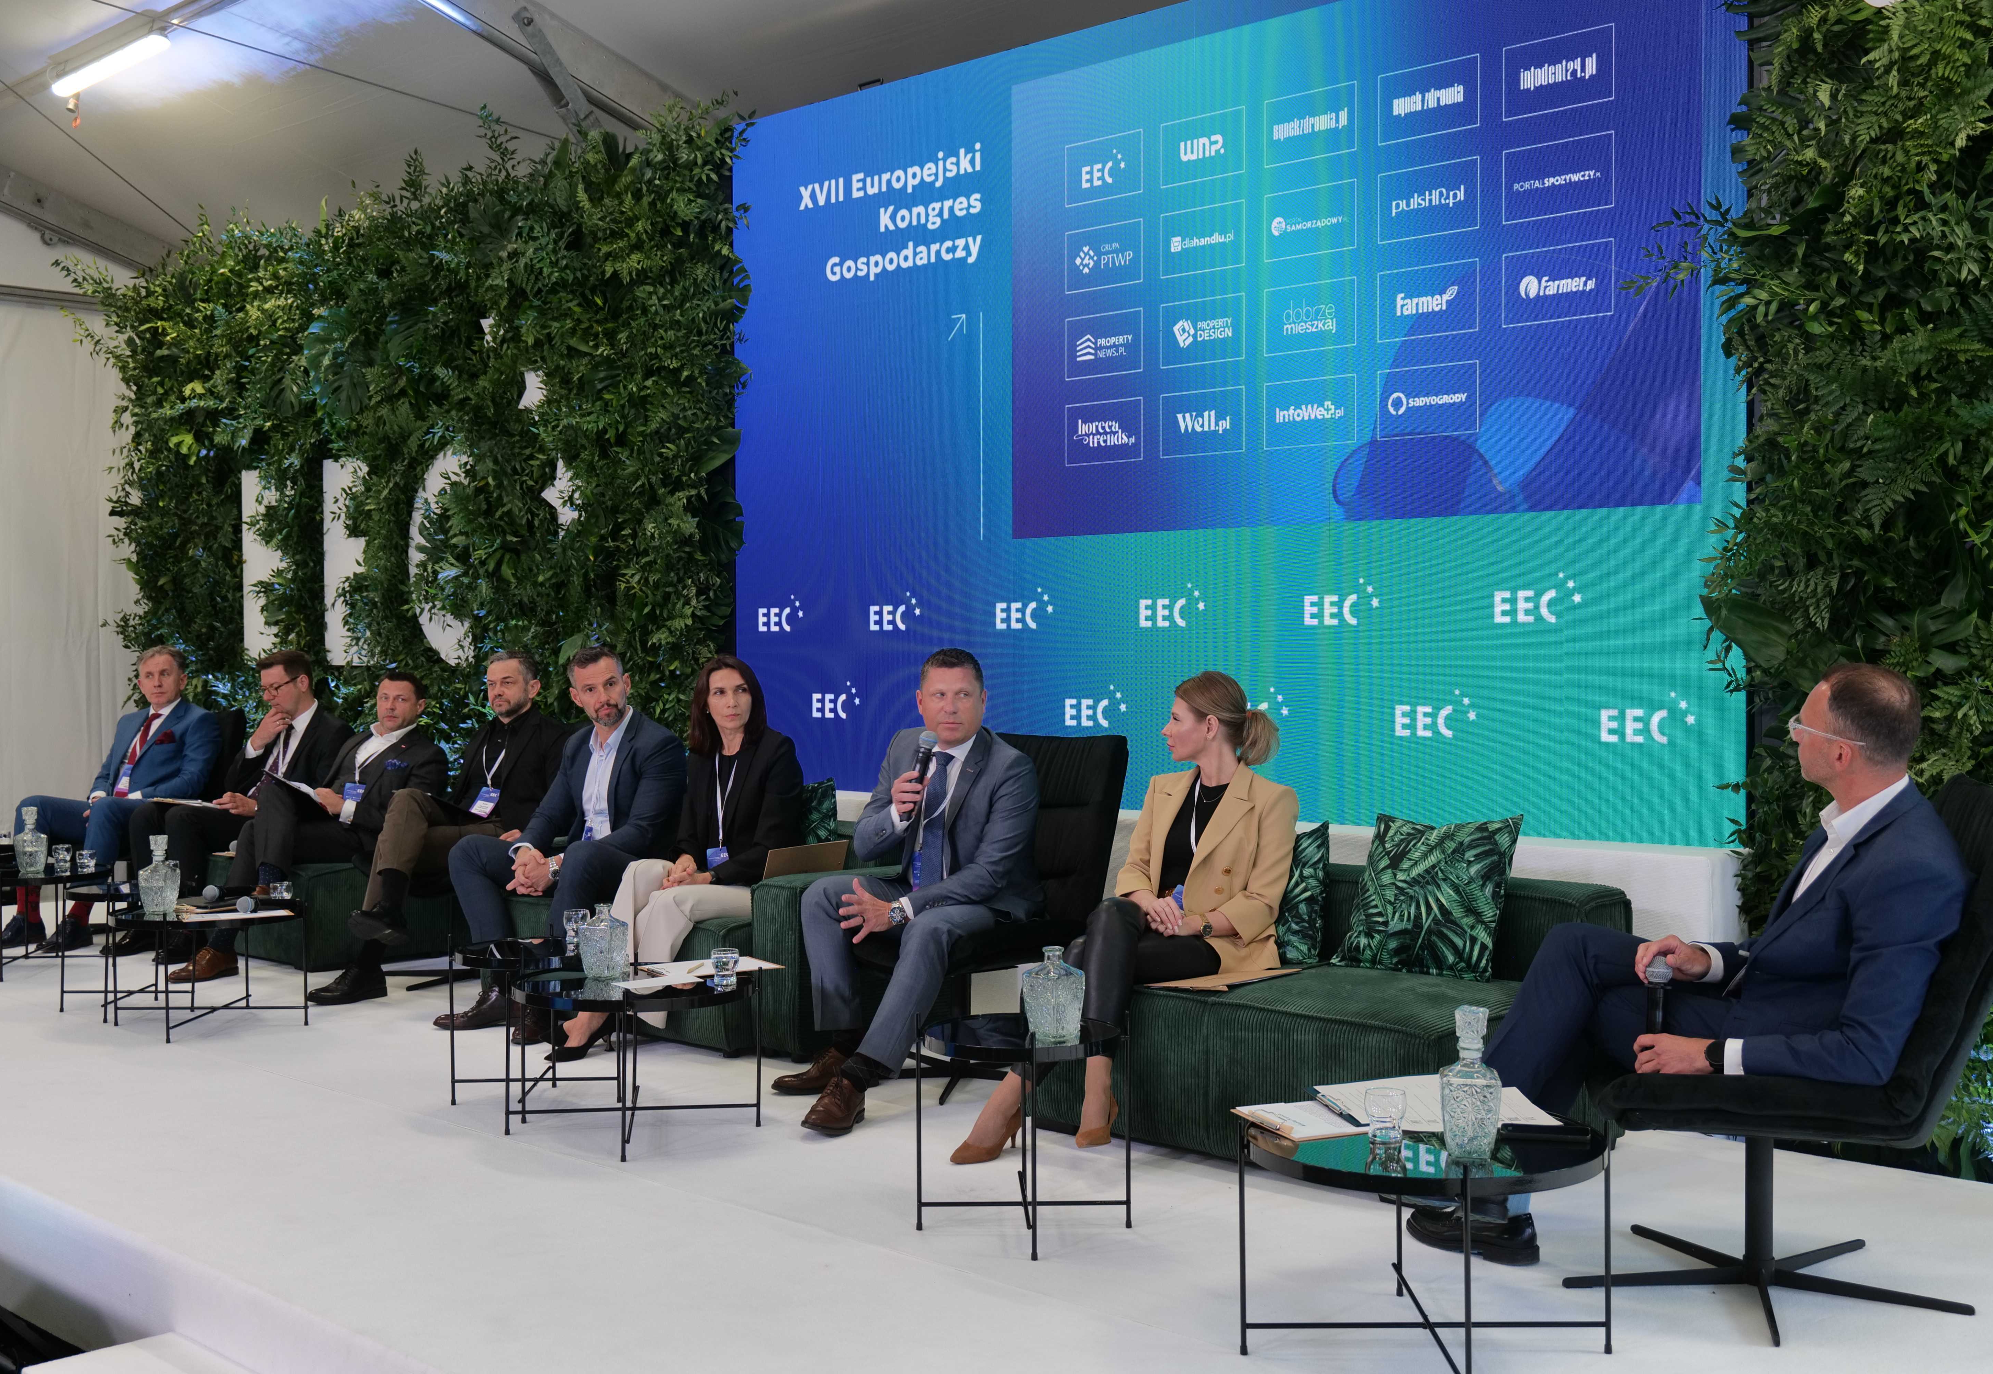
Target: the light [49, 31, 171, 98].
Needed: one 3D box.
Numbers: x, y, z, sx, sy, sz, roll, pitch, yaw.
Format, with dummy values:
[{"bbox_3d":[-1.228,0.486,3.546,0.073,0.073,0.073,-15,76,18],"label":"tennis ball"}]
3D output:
[{"bbox_3d":[-4.401,-3.089,10.215,1.270,0.100,0.130,1,1,43],"label":"light"}]

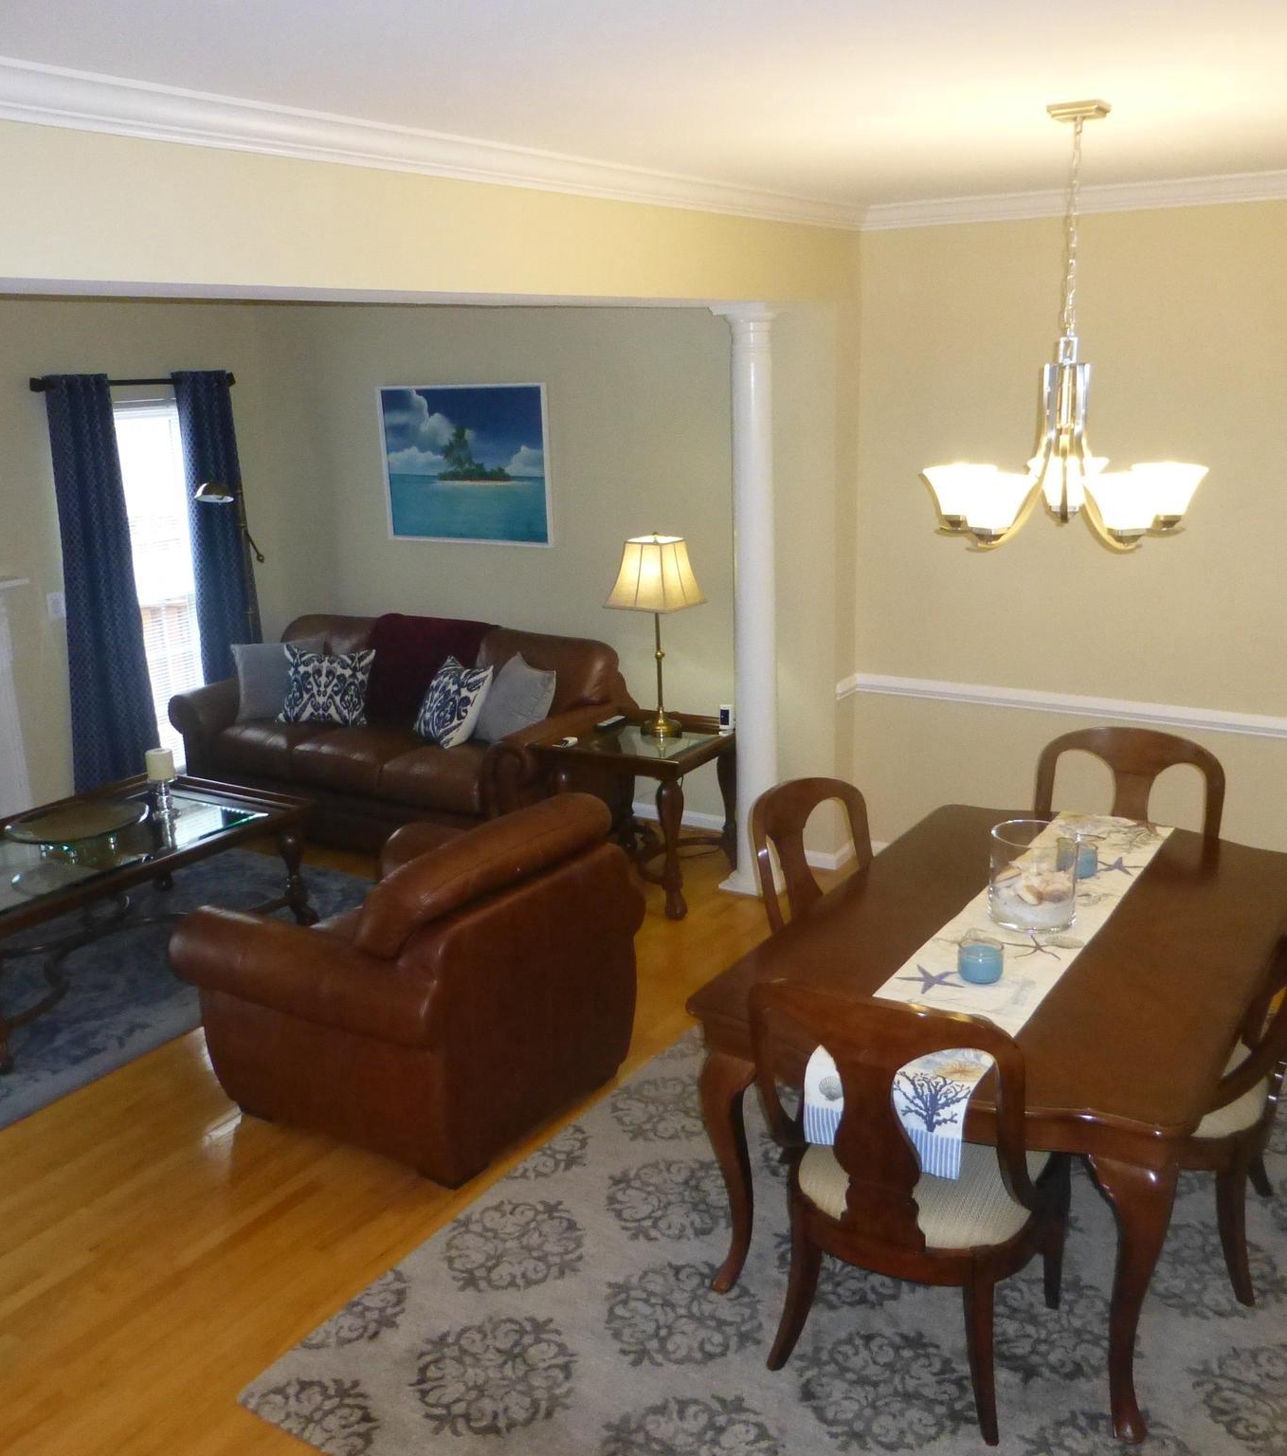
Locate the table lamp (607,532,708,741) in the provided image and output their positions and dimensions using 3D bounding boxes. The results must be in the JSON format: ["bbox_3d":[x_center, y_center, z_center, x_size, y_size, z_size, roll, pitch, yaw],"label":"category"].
[{"bbox_3d":[0.066,-0.390,5.713,0.295,0.850,0.295,8,18,33],"label":"table lamp"}]

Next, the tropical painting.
[{"bbox_3d":[-0.901,-1.299,6.674,1.085,0.772,0.035,8,18,33],"label":"tropical painting"}]

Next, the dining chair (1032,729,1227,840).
[{"bbox_3d":[1.410,0.552,4.133,0.560,1.010,0.580,7,18,31],"label":"dining chair"}]

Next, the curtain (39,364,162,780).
[{"bbox_3d":[-2.652,-0.618,6.593,0.120,2.150,0.490,8,18,33],"label":"curtain"}]

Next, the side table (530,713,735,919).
[{"bbox_3d":[-0.003,0.333,5.768,0.690,0.655,0.660,7,18,28],"label":"side table"}]

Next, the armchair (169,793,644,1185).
[{"bbox_3d":[-0.701,0.704,4.096,1.020,0.880,1.020,8,18,33],"label":"armchair"}]

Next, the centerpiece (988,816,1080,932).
[{"bbox_3d":[0.993,0.374,3.426,0.219,0.222,0.219,8,18,33],"label":"centerpiece"}]

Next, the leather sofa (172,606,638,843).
[{"bbox_3d":[-1.186,0.009,6.574,2.340,0.930,0.940,8,18,33],"label":"leather sofa"}]

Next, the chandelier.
[{"bbox_3d":[1.024,-0.972,3.258,0.680,1.010,0.670,8,18,33],"label":"chandelier"}]

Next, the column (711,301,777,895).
[{"bbox_3d":[0.467,-0.475,5.433,0.270,2.360,0.270,8,18,33],"label":"column"}]

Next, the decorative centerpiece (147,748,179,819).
[{"bbox_3d":[-1.915,0.219,5.352,0.105,0.250,0.105,8,18,33],"label":"decorative centerpiece"}]

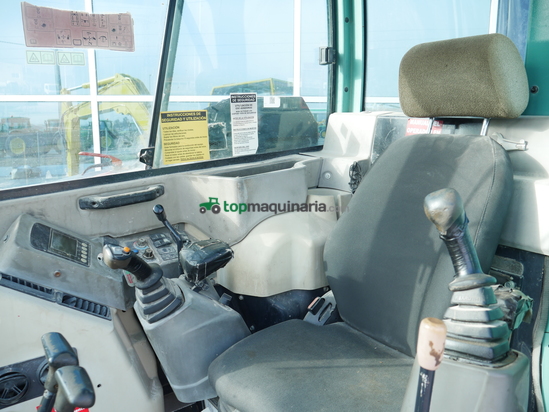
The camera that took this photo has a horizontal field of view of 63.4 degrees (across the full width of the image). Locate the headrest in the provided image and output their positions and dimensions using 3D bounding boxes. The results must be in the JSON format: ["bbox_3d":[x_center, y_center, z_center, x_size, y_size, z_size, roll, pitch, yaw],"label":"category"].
[{"bbox_3d":[0.465,-0.321,1.120,0.130,0.186,0.297,-17,18,-36],"label":"headrest"}]

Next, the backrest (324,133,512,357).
[{"bbox_3d":[0.378,0.095,1.200,0.140,0.570,0.455,7,4,-44],"label":"backrest"}]

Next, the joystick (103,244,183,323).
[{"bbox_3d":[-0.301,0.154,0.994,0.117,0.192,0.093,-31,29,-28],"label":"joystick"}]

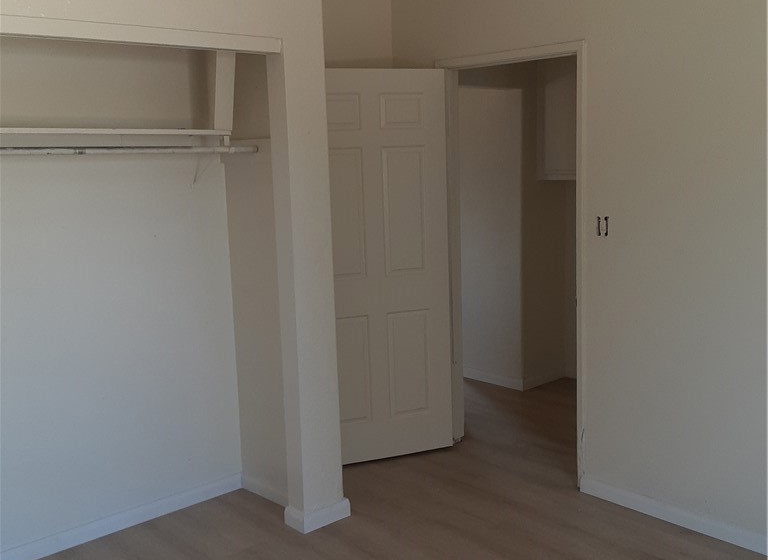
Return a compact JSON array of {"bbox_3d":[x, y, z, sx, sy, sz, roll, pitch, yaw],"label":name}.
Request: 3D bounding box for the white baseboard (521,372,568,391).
[{"bbox_3d":[1.093,0.669,5.459,0.464,0.082,0.018,-10,13,-42],"label":"white baseboard"}]

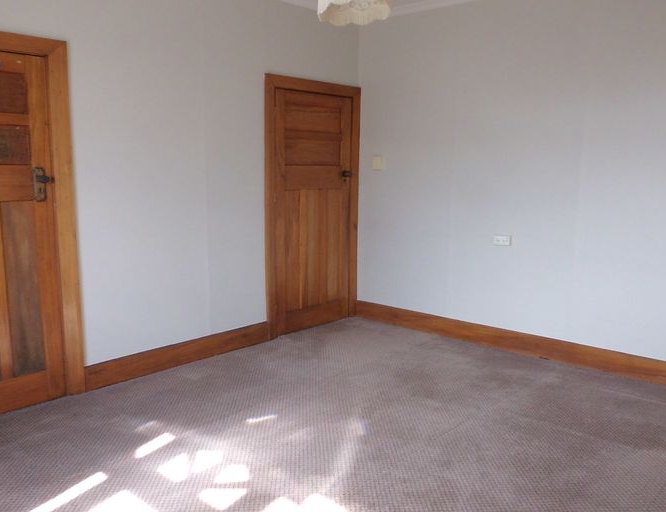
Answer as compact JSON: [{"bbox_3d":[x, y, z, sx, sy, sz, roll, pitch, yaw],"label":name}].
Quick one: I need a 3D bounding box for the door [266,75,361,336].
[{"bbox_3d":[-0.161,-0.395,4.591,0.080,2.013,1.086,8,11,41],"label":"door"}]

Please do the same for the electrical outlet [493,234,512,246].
[{"bbox_3d":[1.255,-0.115,4.078,0.128,0.076,0.015,8,11,41],"label":"electrical outlet"}]

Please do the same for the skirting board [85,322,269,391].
[{"bbox_3d":[-0.988,0.653,3.789,0.025,0.150,1.429,8,11,41],"label":"skirting board"}]

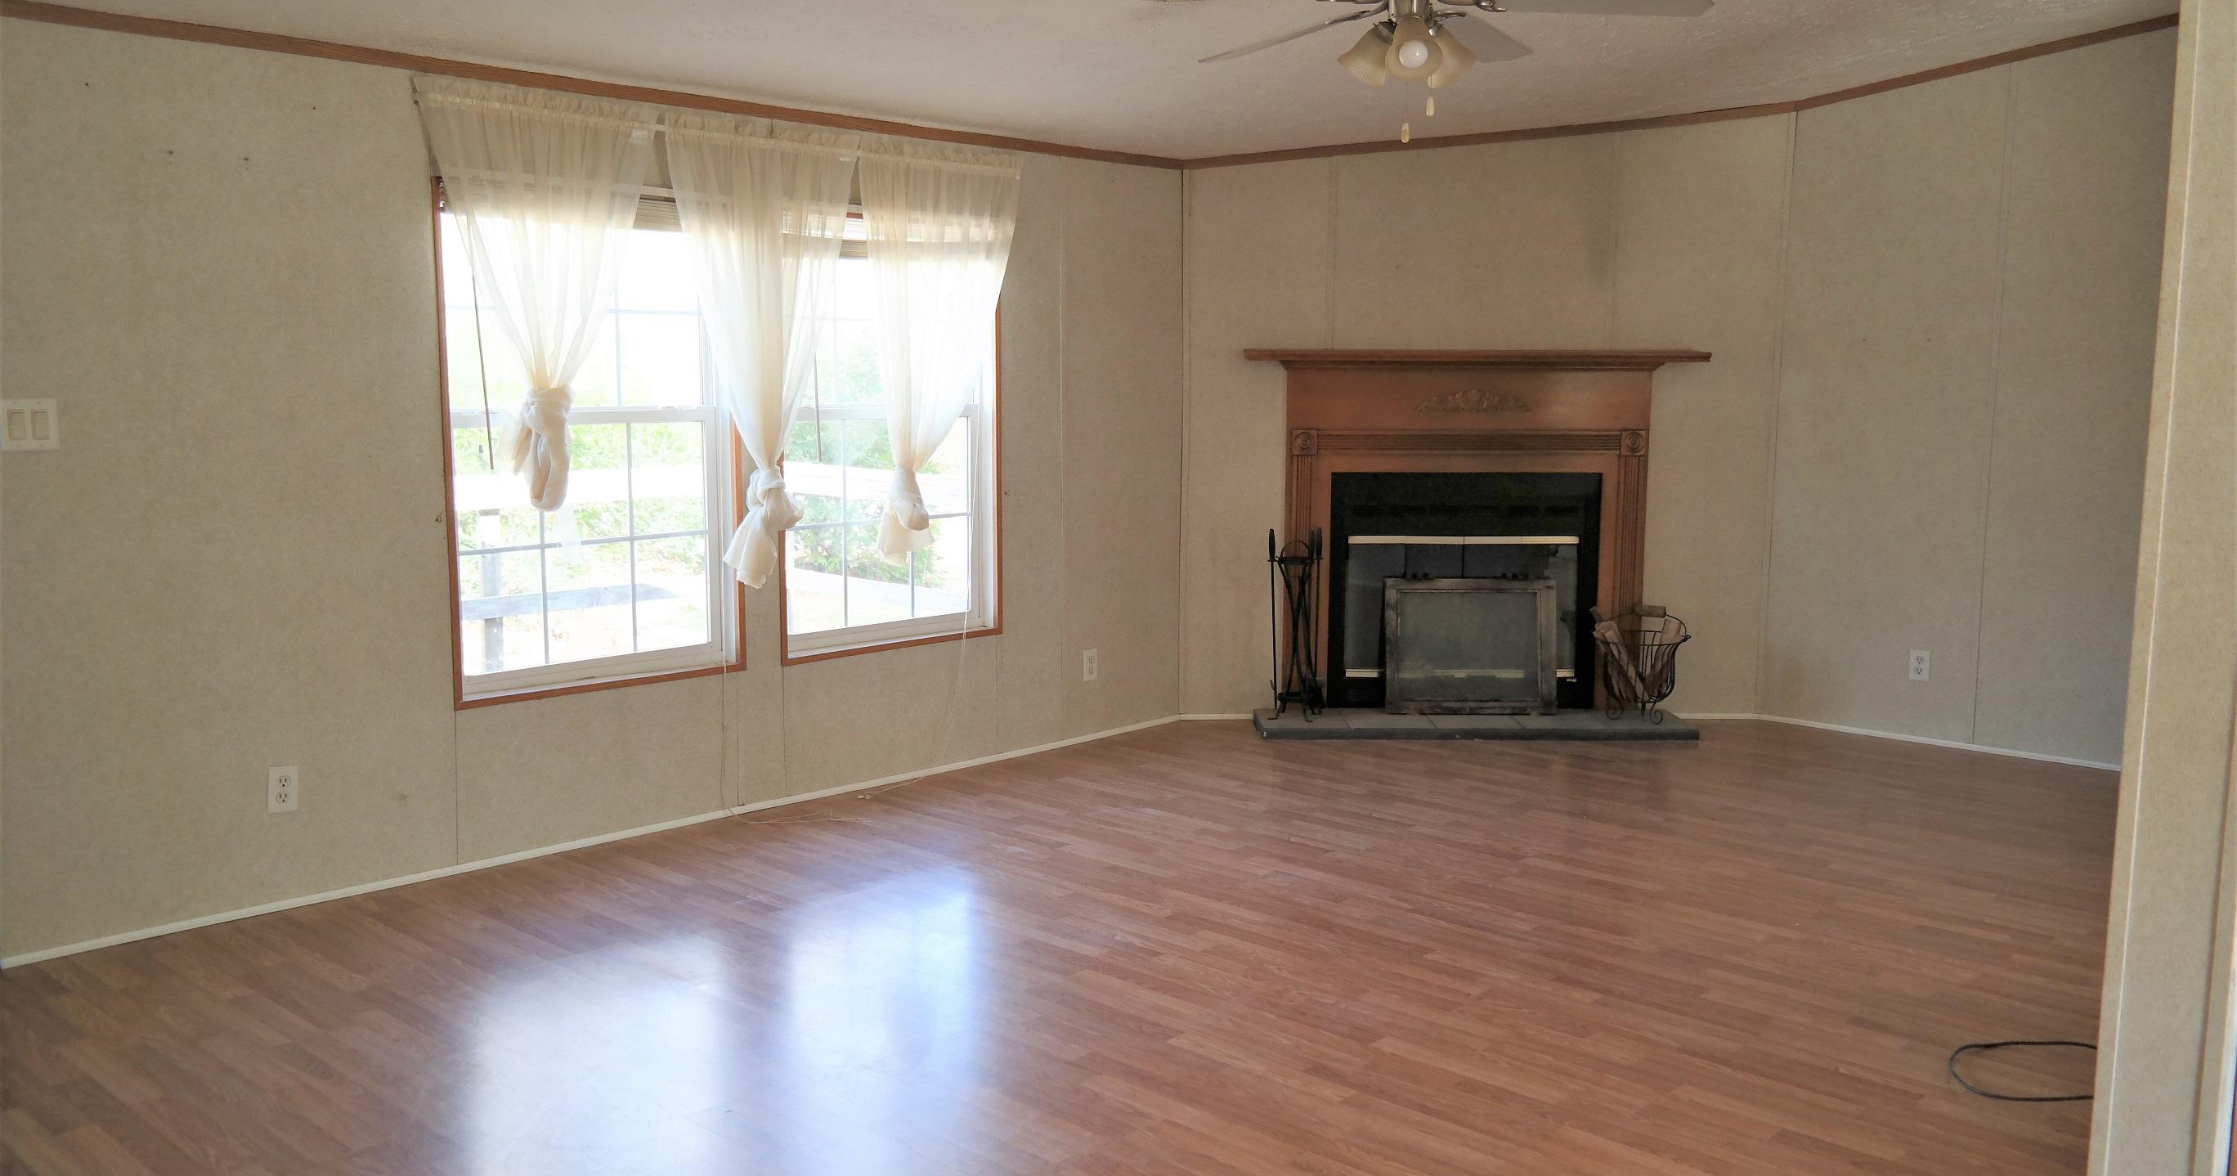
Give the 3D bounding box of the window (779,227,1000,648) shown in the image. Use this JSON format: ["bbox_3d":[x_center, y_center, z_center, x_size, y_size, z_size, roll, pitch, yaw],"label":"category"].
[{"bbox_3d":[-0.742,-0.496,5.451,0.095,1.370,0.880,7,10,44],"label":"window"}]

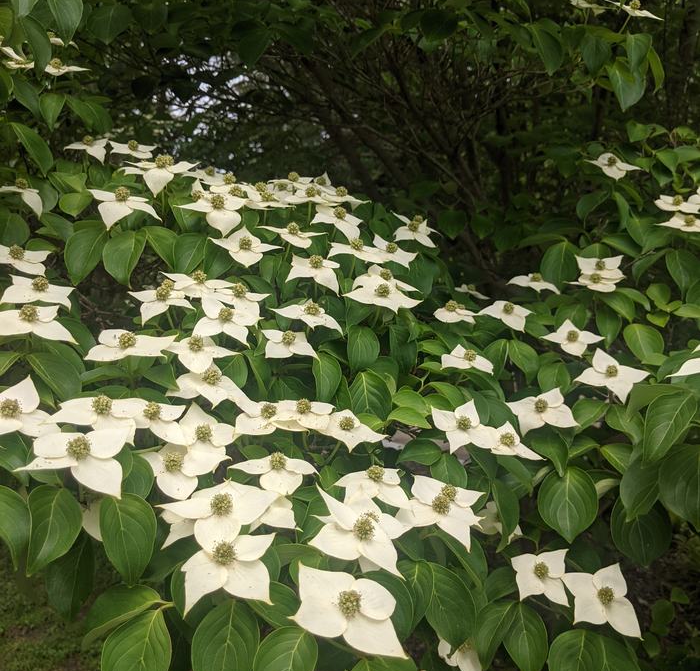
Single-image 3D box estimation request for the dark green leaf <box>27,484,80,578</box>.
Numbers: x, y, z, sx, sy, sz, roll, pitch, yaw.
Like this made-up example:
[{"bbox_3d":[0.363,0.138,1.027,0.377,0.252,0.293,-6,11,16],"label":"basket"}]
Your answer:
[{"bbox_3d":[-0.253,0.166,0.620,0.042,0.080,0.020,19,-15,-1],"label":"dark green leaf"}]

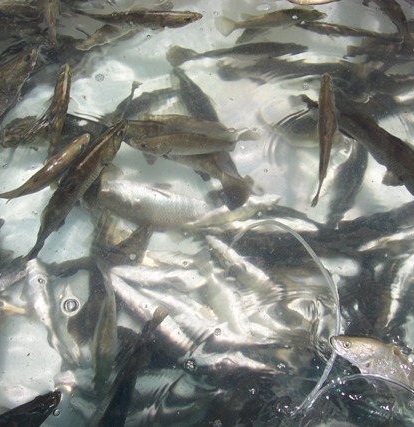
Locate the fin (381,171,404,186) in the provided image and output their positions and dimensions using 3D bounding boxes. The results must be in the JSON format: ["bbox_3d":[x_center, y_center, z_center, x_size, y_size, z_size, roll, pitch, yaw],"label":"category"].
[{"bbox_3d":[0.346,-0.066,1.127,0.047,0.012,0.030,-28,67,-13],"label":"fin"}]

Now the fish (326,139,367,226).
[{"bbox_3d":[0.268,-0.061,1.180,0.042,0.060,0.246,20,64,10],"label":"fish"}]

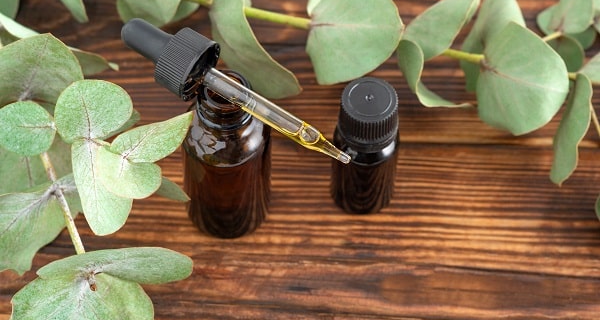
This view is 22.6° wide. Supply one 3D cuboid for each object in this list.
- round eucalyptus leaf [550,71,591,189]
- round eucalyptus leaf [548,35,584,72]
[{"bbox_3d":[0.111,-0.012,0.600,0.010,0.020,0.046,14,85,-34],"label":"round eucalyptus leaf"},{"bbox_3d":[0.112,-0.044,0.633,0.019,0.005,0.018,40,77,16],"label":"round eucalyptus leaf"}]

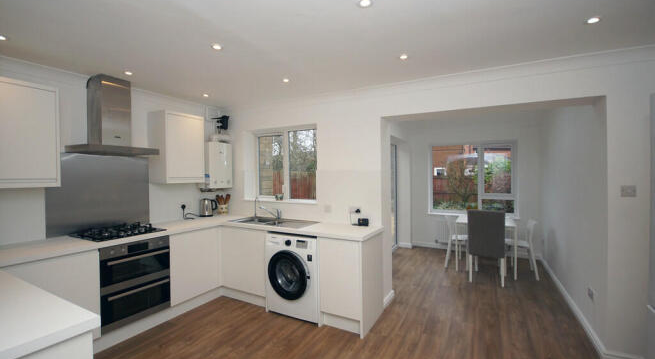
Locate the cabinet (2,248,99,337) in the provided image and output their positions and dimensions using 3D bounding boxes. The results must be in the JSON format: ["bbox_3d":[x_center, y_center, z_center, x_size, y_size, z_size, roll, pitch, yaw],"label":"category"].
[{"bbox_3d":[-2.244,0.931,2.128,0.580,0.721,0.550,0,1,30],"label":"cabinet"}]

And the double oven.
[{"bbox_3d":[-1.938,0.921,2.604,0.565,0.721,0.580,0,1,30],"label":"double oven"}]

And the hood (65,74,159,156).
[{"bbox_3d":[-2.035,-0.609,2.618,0.500,0.725,0.590,0,1,30],"label":"hood"}]

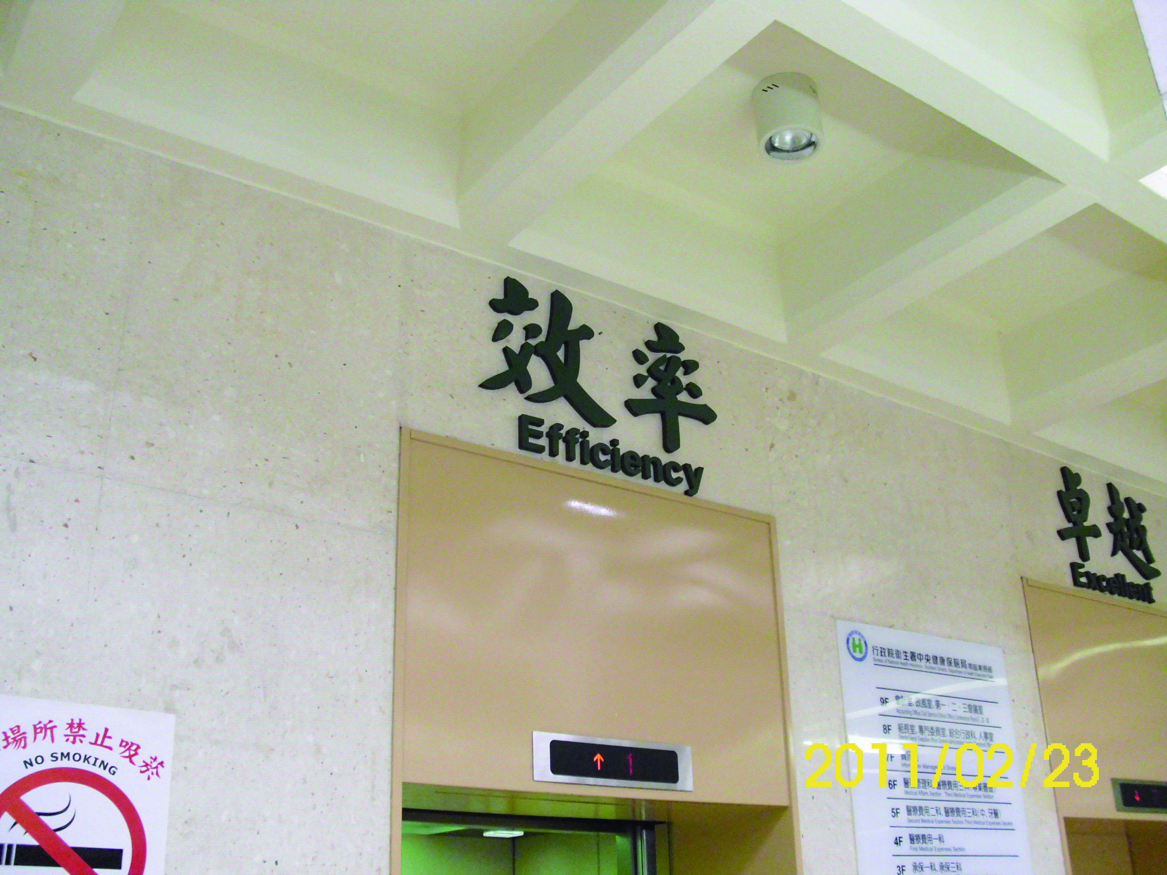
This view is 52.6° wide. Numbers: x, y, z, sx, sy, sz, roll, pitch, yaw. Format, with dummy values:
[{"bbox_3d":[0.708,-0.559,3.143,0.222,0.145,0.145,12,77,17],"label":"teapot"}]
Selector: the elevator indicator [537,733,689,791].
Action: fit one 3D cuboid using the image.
[{"bbox_3d":[0.073,0.685,2.484,0.415,0.097,0.012,14,-27,-32],"label":"elevator indicator"}]

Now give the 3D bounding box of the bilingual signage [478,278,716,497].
[{"bbox_3d":[0.051,-0.118,2.811,0.678,0.443,0.024,14,-27,-32],"label":"bilingual signage"}]

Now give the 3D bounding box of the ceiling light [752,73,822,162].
[{"bbox_3d":[0.462,-0.718,2.661,0.145,0.141,0.145,-1,-23,0],"label":"ceiling light"}]

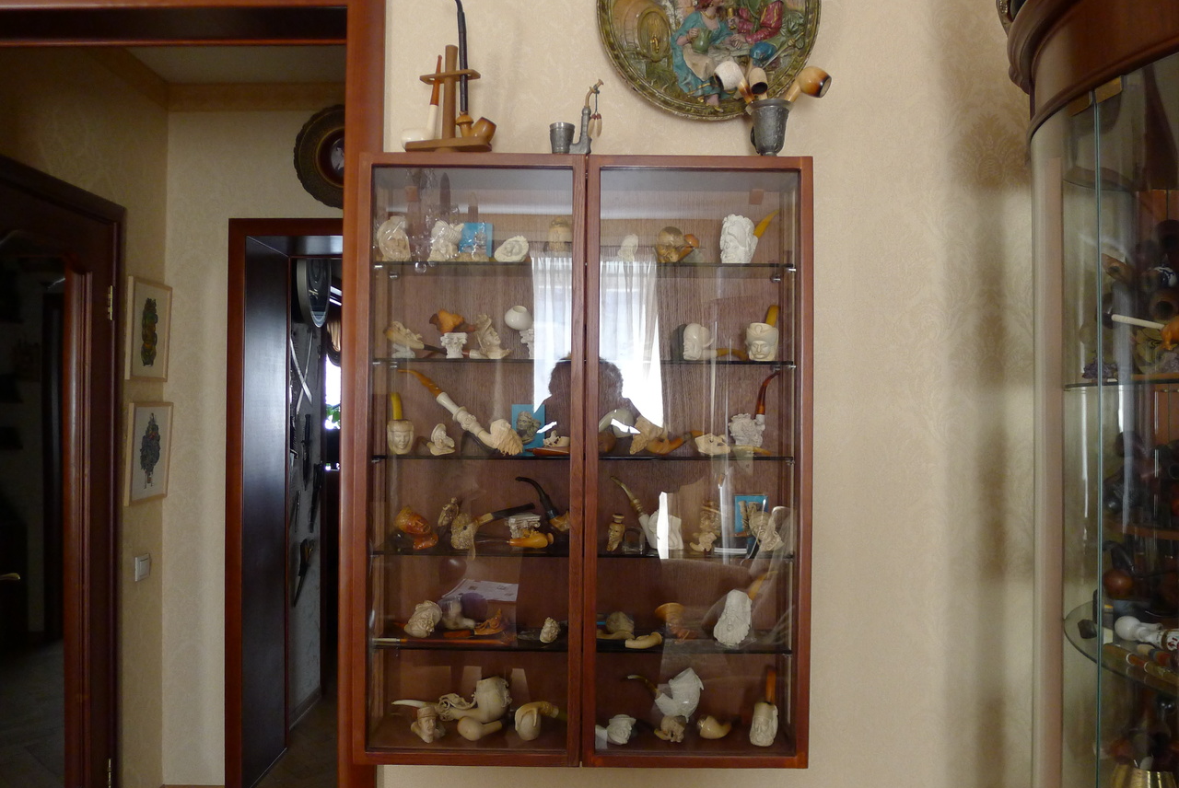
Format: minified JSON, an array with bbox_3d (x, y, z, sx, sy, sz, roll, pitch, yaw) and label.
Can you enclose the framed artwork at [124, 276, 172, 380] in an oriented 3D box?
[{"bbox_3d":[-1.522,-0.217,2.810,0.022,0.340,0.240,1,0,0],"label":"framed artwork"}]

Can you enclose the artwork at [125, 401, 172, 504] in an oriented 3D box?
[{"bbox_3d":[-1.517,0.202,2.820,0.018,0.340,0.245,3,0,0],"label":"artwork"}]

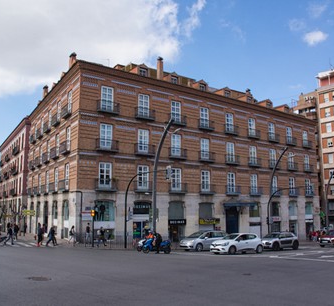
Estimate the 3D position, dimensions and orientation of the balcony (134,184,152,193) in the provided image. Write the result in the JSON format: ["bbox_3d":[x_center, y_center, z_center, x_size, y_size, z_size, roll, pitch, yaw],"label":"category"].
[{"bbox_3d":[-2.276,3.513,35.297,2.226,1.155,0.546,6,-11,-35],"label":"balcony"}]

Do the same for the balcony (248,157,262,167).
[{"bbox_3d":[11.626,1.318,45.789,2.200,1.150,0.500,6,-11,-36],"label":"balcony"}]

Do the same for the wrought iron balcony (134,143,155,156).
[{"bbox_3d":[-2.283,-0.246,35.894,2.226,1.144,0.546,6,-11,-35],"label":"wrought iron balcony"}]

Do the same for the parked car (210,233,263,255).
[{"bbox_3d":[5.100,6.551,24.997,4.060,1.450,1.780,5,-10,-31],"label":"parked car"}]

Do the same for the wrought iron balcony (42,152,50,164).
[{"bbox_3d":[-14.588,0.683,41.641,0.500,1.150,2.200,5,-10,-31],"label":"wrought iron balcony"}]

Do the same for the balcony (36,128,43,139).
[{"bbox_3d":[-17.081,-2.462,46.273,0.536,1.190,2.243,6,-11,-31],"label":"balcony"}]

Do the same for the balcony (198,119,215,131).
[{"bbox_3d":[4.802,-3.240,41.497,2.226,1.144,0.546,6,-11,-35],"label":"balcony"}]

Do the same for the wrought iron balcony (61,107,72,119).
[{"bbox_3d":[-11.059,-4.444,38.341,0.598,1.248,1.950,5,-10,-30],"label":"wrought iron balcony"}]

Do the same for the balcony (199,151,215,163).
[{"bbox_3d":[4.922,0.512,41.972,2.200,1.200,0.500,6,-11,-36],"label":"balcony"}]

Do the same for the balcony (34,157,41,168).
[{"bbox_3d":[-17.306,1.295,46.439,0.500,1.200,2.200,5,-10,-31],"label":"balcony"}]

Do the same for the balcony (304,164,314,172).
[{"bbox_3d":[23.499,2.615,57.150,2.155,1.248,0.598,6,-11,-36],"label":"balcony"}]

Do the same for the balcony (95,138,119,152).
[{"bbox_3d":[-5.828,-0.714,34.036,2.200,1.200,0.500,6,-11,-36],"label":"balcony"}]

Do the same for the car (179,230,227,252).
[{"bbox_3d":[3.250,7.369,28.800,4.450,1.650,1.830,6,-11,-36],"label":"car"}]

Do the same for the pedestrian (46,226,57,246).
[{"bbox_3d":[-9.320,6.721,28.012,0.720,1.640,0.480,2,-9,-12],"label":"pedestrian"}]

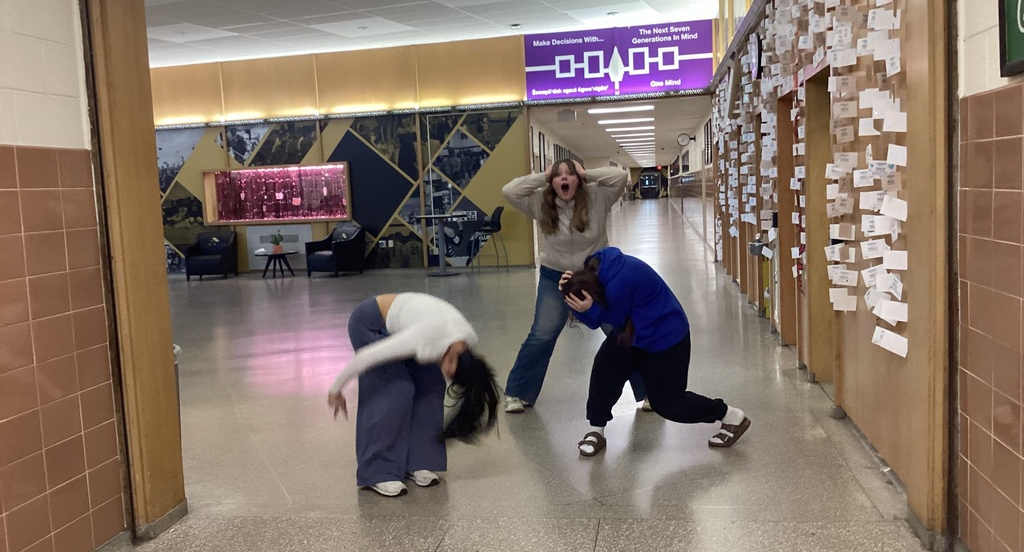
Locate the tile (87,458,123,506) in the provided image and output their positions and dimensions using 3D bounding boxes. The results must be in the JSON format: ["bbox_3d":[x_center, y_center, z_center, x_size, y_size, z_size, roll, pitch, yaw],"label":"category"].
[{"bbox_3d":[-1.654,0.836,3.707,0.015,0.153,0.210,-2,6,9],"label":"tile"}]

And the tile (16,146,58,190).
[{"bbox_3d":[-1.712,-0.389,3.302,0.012,0.149,0.223,-2,5,9],"label":"tile"}]

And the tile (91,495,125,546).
[{"bbox_3d":[-1.630,0.988,3.692,0.012,0.152,0.207,-2,5,9],"label":"tile"}]

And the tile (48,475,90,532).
[{"bbox_3d":[-1.672,0.854,3.460,0.012,0.152,0.224,-2,5,9],"label":"tile"}]

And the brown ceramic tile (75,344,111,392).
[{"bbox_3d":[-1.676,0.365,3.662,0.015,0.153,0.210,-2,6,9],"label":"brown ceramic tile"}]

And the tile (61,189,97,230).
[{"bbox_3d":[-1.643,-0.252,3.477,0.012,0.147,0.197,-2,6,10],"label":"tile"}]

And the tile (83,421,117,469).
[{"bbox_3d":[-1.661,0.679,3.692,0.015,0.153,0.210,-2,6,9],"label":"tile"}]

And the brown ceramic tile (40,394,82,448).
[{"bbox_3d":[-1.667,0.536,3.390,0.012,0.149,0.223,-2,5,9],"label":"brown ceramic tile"}]

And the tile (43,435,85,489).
[{"bbox_3d":[-1.696,0.702,3.473,0.015,0.153,0.226,-2,6,9],"label":"tile"}]

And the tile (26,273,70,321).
[{"bbox_3d":[-1.664,0.073,3.297,0.012,0.147,0.217,-2,6,10],"label":"tile"}]

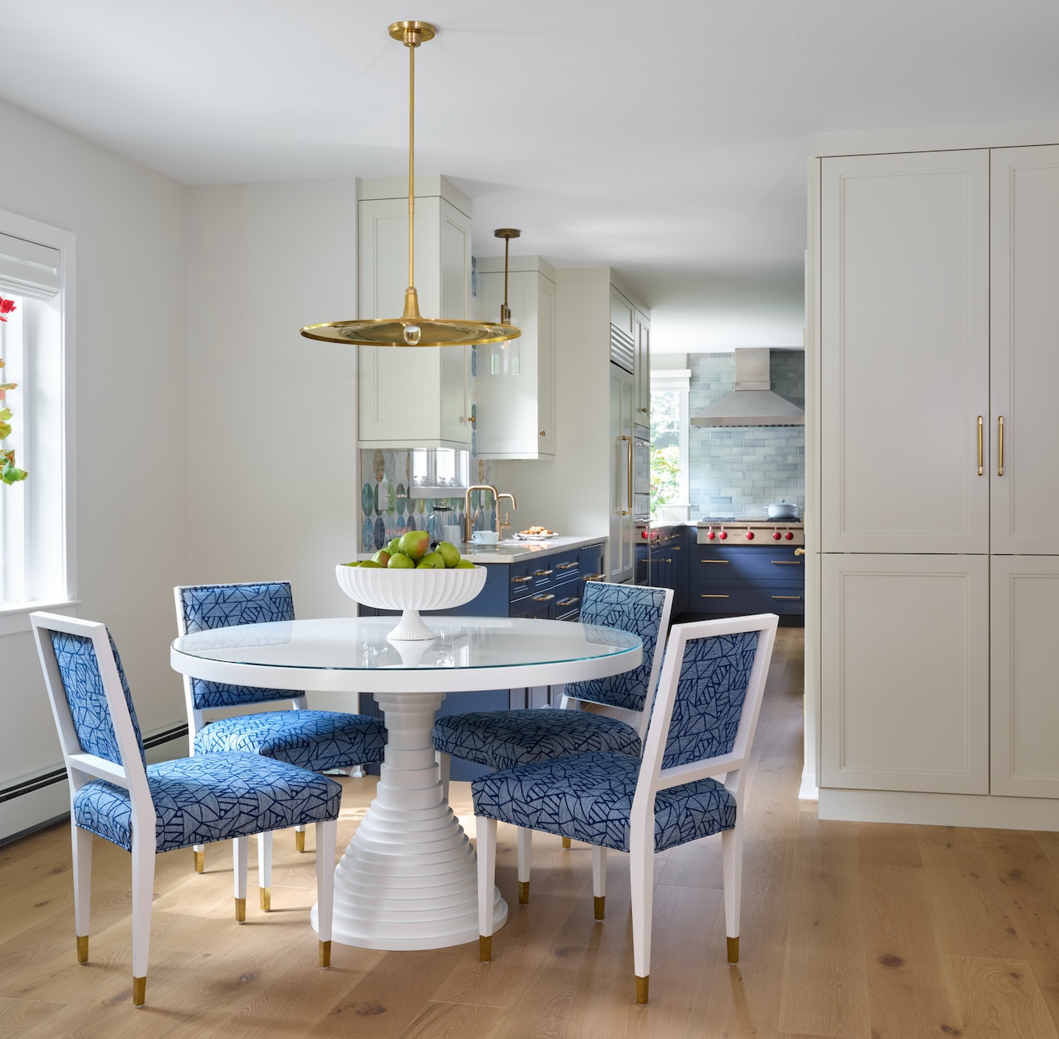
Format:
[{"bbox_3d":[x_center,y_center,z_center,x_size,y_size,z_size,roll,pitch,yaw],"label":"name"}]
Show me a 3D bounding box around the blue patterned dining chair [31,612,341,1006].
[{"bbox_3d":[-0.869,0.677,3.251,0.609,0.885,0.500,-1,1,-40],"label":"blue patterned dining chair"}]

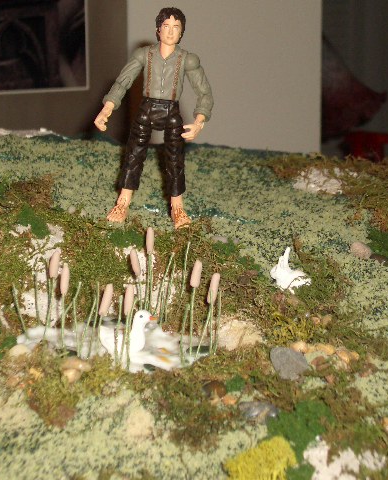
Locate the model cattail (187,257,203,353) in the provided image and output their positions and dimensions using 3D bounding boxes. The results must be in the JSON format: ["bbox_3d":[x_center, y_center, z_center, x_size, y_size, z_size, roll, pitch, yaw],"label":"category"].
[{"bbox_3d":[0.000,0.031,0.635,0.007,0.044,0.006,0,10,0],"label":"model cattail"}]

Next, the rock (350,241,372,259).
[{"bbox_3d":[0.085,0.005,0.695,0.011,0.009,0.010,0,14,0],"label":"rock"}]

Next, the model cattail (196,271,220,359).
[{"bbox_3d":[0.007,0.035,0.635,0.011,0.039,0.009,0,10,0],"label":"model cattail"}]

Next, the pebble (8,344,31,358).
[{"bbox_3d":[-0.082,0.053,0.646,0.010,0.006,0.009,0,10,0],"label":"pebble"}]

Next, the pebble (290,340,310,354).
[{"bbox_3d":[0.046,0.047,0.597,0.009,0.006,0.007,0,14,0],"label":"pebble"}]

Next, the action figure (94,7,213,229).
[{"bbox_3d":[-0.021,-0.067,0.740,0.064,0.118,0.036,6,10,6],"label":"action figure"}]

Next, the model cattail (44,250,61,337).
[{"bbox_3d":[-0.064,0.024,0.614,0.005,0.040,0.005,8,14,-2],"label":"model cattail"}]

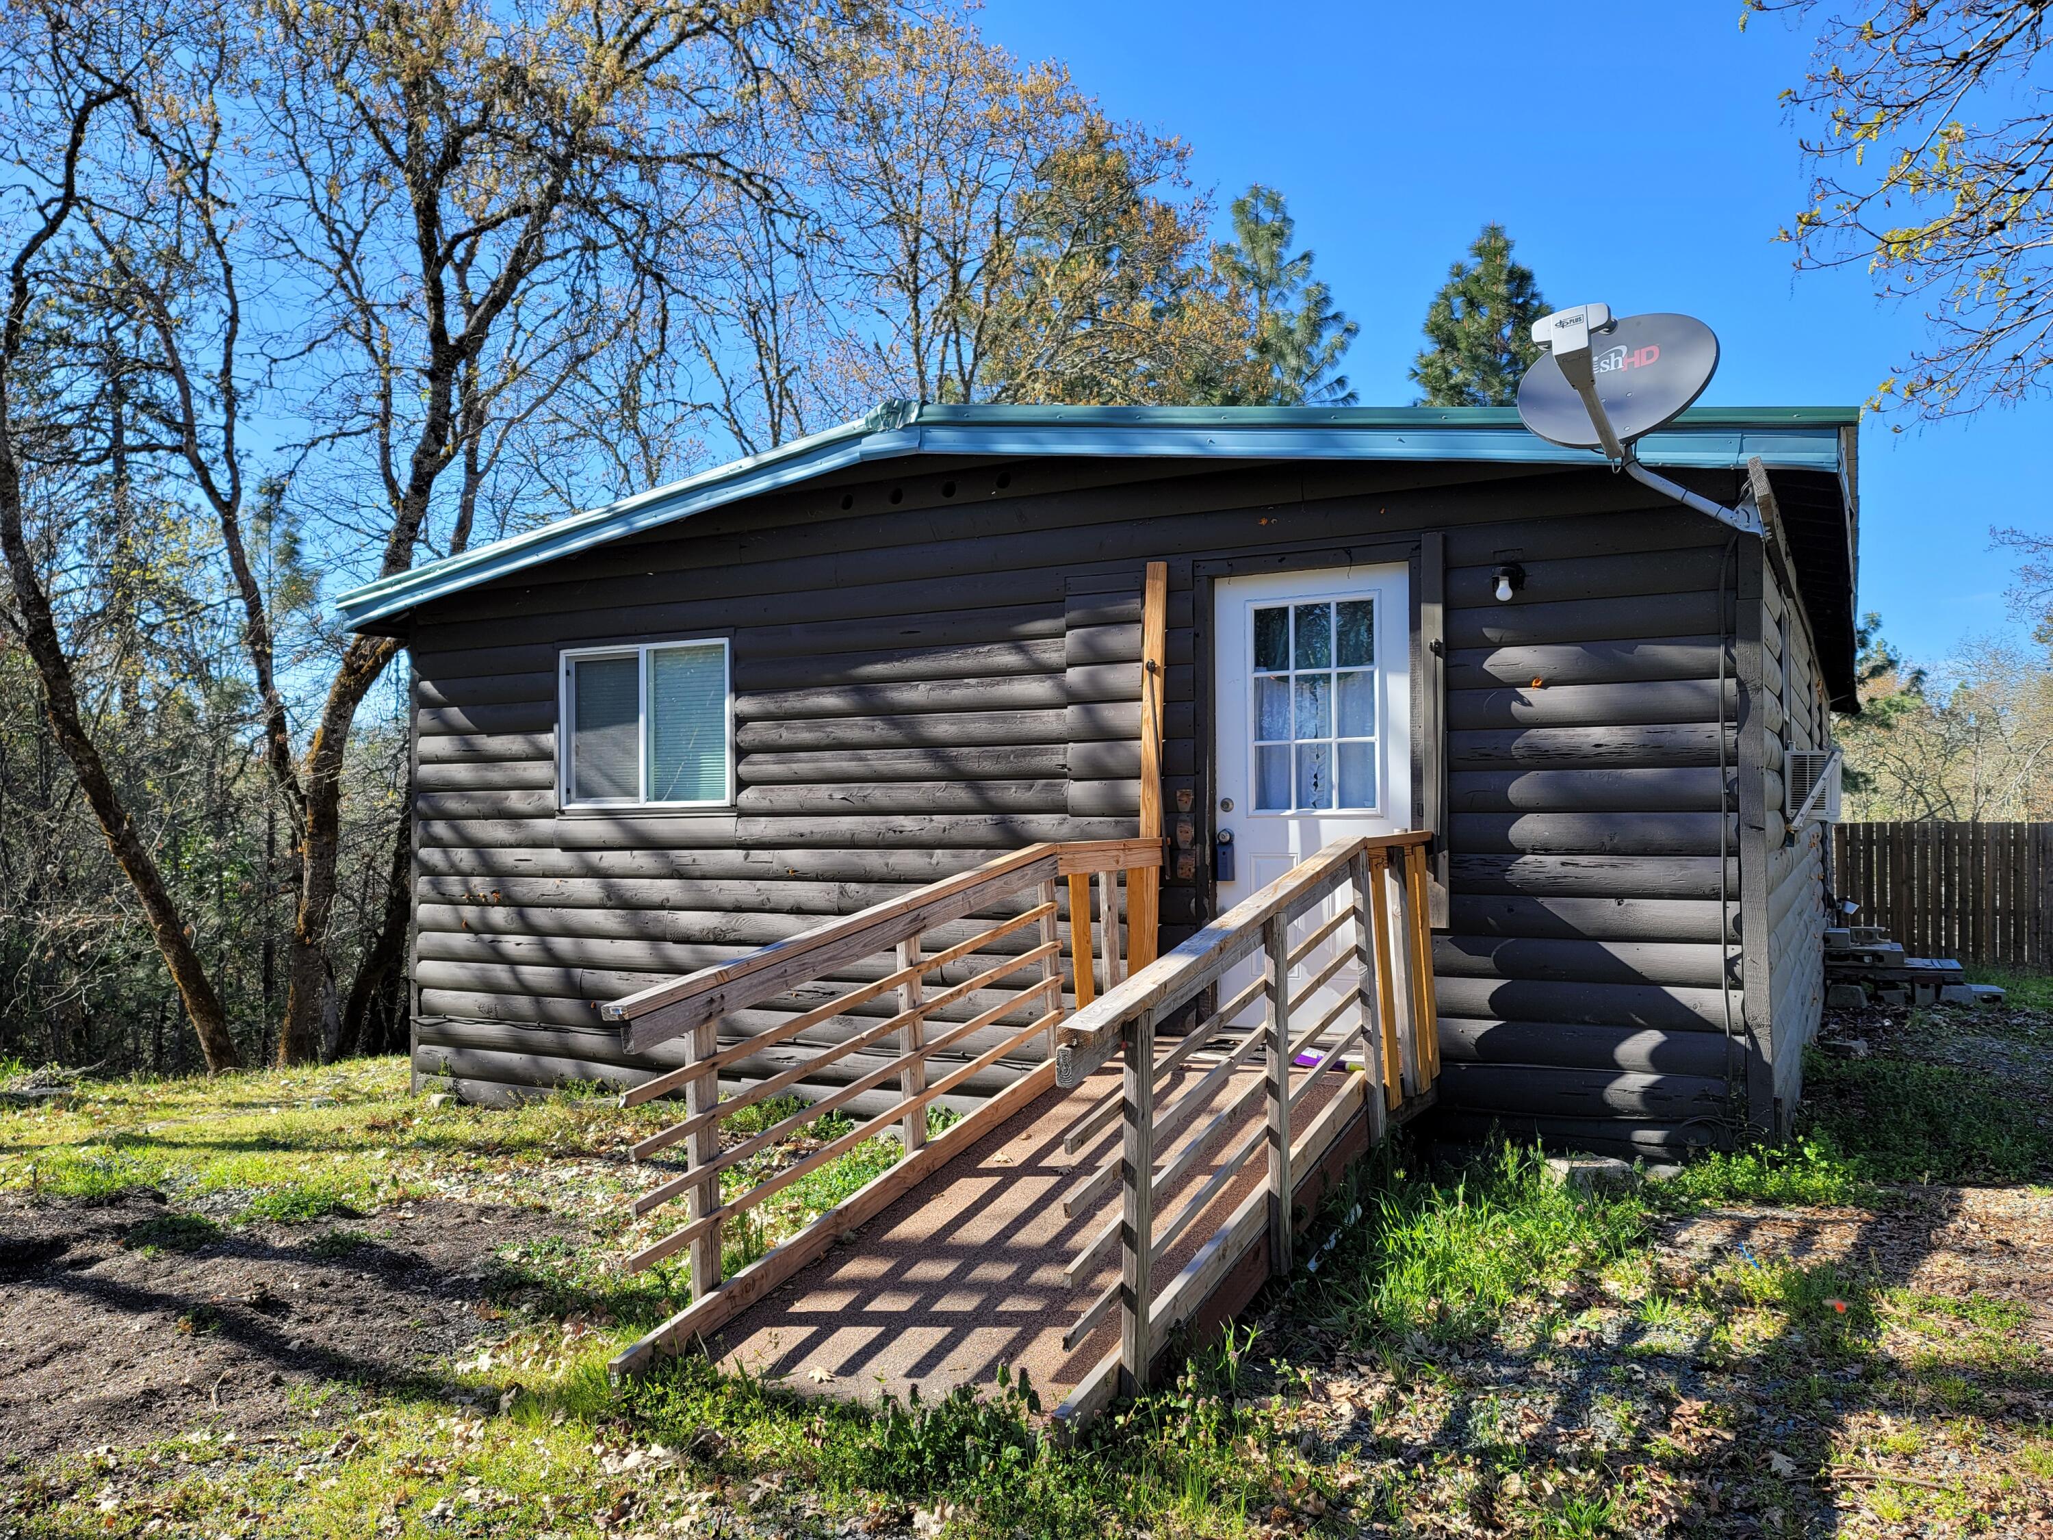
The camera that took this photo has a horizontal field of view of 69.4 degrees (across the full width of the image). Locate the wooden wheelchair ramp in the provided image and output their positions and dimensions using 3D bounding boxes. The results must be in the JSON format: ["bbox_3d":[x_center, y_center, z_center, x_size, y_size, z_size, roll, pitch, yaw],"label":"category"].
[{"bbox_3d":[0.312,0.861,4.806,1.310,1.255,3.360,-1,-1,29],"label":"wooden wheelchair ramp"}]

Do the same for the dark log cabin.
[{"bbox_3d":[2.836,0.158,13.257,8.040,3.580,14.280,-1,-1,29],"label":"dark log cabin"}]

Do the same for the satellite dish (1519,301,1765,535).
[{"bbox_3d":[1.831,-1.075,4.531,0.650,0.700,0.830,-2,-2,37],"label":"satellite dish"}]

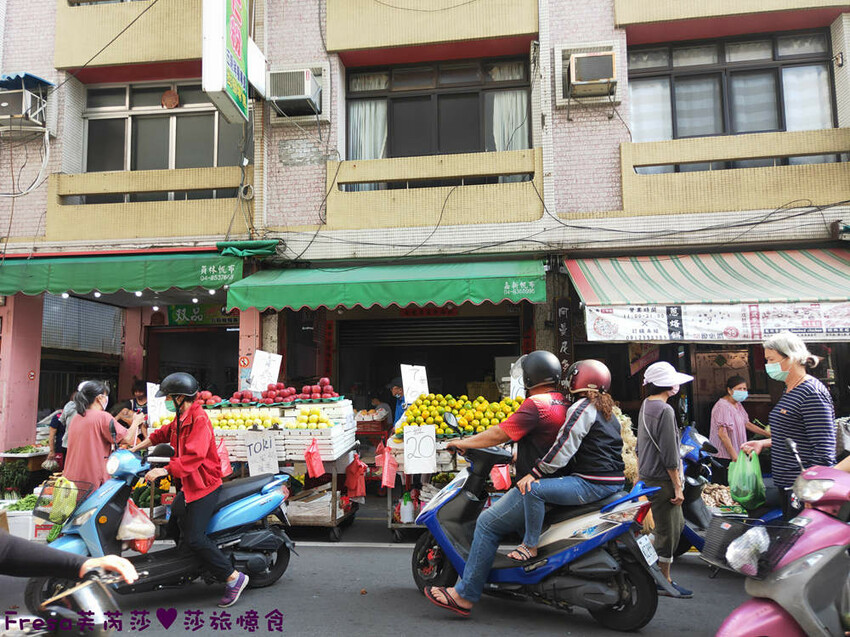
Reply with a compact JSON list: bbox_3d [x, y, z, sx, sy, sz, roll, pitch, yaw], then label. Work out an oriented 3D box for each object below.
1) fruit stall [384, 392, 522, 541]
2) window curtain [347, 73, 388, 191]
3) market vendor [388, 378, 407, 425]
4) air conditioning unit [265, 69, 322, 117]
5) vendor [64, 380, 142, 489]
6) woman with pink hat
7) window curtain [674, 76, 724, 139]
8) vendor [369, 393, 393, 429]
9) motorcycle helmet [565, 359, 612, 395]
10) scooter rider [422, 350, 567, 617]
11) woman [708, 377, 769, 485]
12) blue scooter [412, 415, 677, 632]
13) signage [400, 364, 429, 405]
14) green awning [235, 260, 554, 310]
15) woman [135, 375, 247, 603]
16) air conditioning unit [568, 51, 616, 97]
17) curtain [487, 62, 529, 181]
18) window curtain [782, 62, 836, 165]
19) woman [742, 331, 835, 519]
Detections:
[{"bbox_3d":[0.393,1.400,5.575,1.391,1.300,1.080,-1,-5,7],"label":"fruit stall"},{"bbox_3d":[-0.973,-3.106,9.726,0.704,2.332,0.130,-1,-5,7],"label":"window curtain"},{"bbox_3d":[-0.249,1.422,6.680,0.420,1.465,0.500,3,-6,-35],"label":"market vendor"},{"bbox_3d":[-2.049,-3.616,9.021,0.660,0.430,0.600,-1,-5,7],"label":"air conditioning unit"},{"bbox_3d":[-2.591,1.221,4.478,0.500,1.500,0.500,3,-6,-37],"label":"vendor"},{"bbox_3d":[1.710,1.100,4.029,0.360,1.595,0.430,1,-5,-21],"label":"woman with pink hat"},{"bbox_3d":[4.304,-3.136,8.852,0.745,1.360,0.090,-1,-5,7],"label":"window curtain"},{"bbox_3d":[-0.741,1.807,9.232,0.600,1.152,0.500,0,-5,-15],"label":"vendor"},{"bbox_3d":[1.016,0.358,3.531,0.275,0.235,0.250,-4,-6,30],"label":"motorcycle helmet"},{"bbox_3d":[0.471,1.020,3.616,0.850,1.610,0.620,-3,-5,25],"label":"scooter rider"},{"bbox_3d":[2.829,1.230,5.111,0.420,1.430,0.500,-5,-6,41],"label":"woman"},{"bbox_3d":[0.655,1.243,3.571,1.760,1.200,0.700,-3,-6,26],"label":"blue scooter"},{"bbox_3d":[-0.109,0.691,5.868,0.280,0.410,0.020,-7,-8,6],"label":"signage"},{"bbox_3d":[-0.524,-0.479,8.238,4.418,0.767,1.000,-1,-5,7],"label":"green awning"},{"bbox_3d":[-1.686,1.170,4.072,0.720,1.558,0.570,1,-5,-15],"label":"woman"},{"bbox_3d":[2.479,-3.608,8.491,0.632,0.438,0.580,-1,-5,7],"label":"air conditioning unit"},{"bbox_3d":[1.413,-3.293,9.555,0.680,2.150,0.120,-1,-5,7],"label":"curtain"},{"bbox_3d":[5.872,-3.082,8.657,0.756,1.646,0.090,-1,-5,7],"label":"window curtain"},{"bbox_3d":[1.900,0.913,2.951,0.480,1.660,0.460,-2,-5,18],"label":"woman"}]

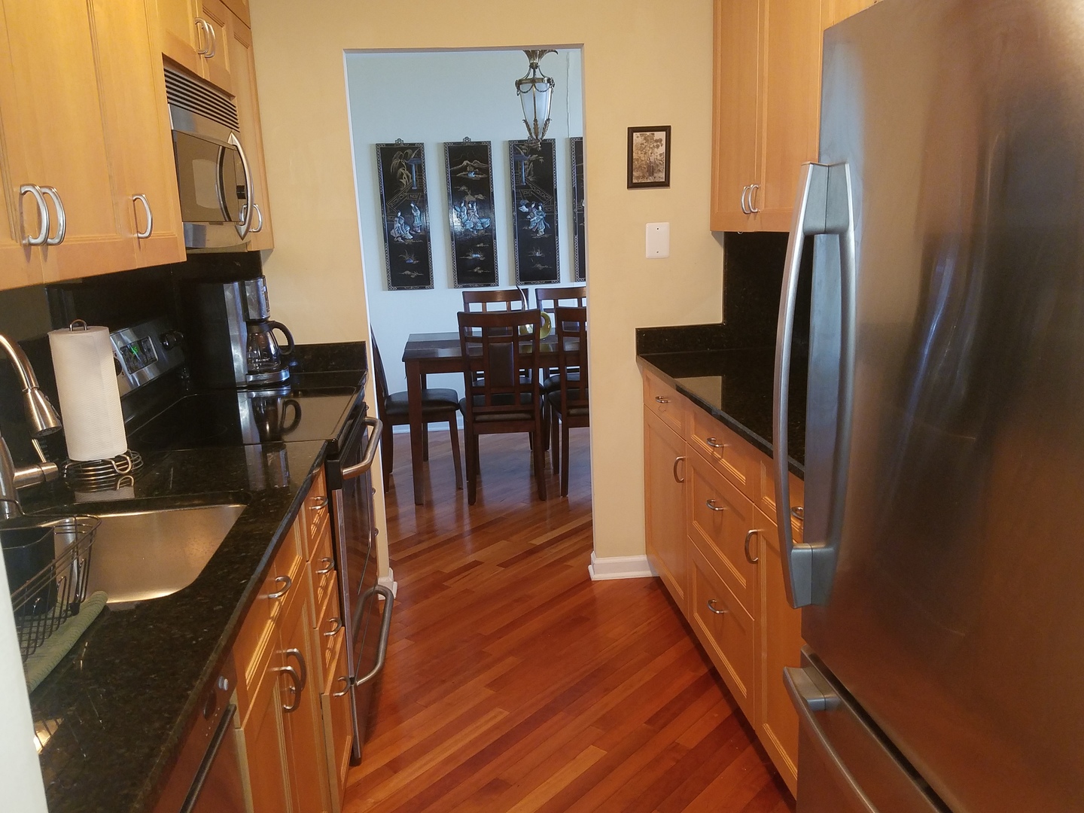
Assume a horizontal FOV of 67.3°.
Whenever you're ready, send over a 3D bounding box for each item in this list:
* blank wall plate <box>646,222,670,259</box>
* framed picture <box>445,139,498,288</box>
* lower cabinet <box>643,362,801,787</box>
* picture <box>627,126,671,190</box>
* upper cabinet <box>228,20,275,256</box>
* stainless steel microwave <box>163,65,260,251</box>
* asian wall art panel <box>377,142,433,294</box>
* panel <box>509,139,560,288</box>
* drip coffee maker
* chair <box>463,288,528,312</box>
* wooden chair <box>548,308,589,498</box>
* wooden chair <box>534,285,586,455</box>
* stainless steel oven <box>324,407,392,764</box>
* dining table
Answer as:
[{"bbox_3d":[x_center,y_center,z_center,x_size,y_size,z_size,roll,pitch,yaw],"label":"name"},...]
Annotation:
[{"bbox_3d":[0.430,-0.612,3.006,0.083,0.125,0.008,-4,13,-6],"label":"blank wall plate"},{"bbox_3d":[-0.464,-1.277,5.437,0.305,0.950,0.022,-4,13,-6],"label":"framed picture"},{"bbox_3d":[0.802,0.422,2.386,0.600,0.866,1.740,-4,13,-6],"label":"lower cabinet"},{"bbox_3d":[0.402,-0.923,3.019,0.165,0.223,0.018,-3,13,-6],"label":"picture"},{"bbox_3d":[-1.131,-0.885,2.690,0.343,0.734,0.318,-3,13,-6],"label":"upper cabinet"},{"bbox_3d":[-1.053,-0.646,2.238,0.384,0.429,0.722,-3,13,-6],"label":"stainless steel microwave"},{"bbox_3d":[-0.898,-1.252,5.390,0.305,0.950,0.022,-4,13,-6],"label":"asian wall art panel"},{"bbox_3d":[-0.037,-1.307,5.501,0.310,0.958,0.020,-3,13,-6],"label":"panel"},{"bbox_3d":[-1.052,-0.271,2.905,0.338,0.373,0.172,-3,13,-6],"label":"drip coffee maker"},{"bbox_3d":[-0.240,-0.164,4.904,0.450,0.995,0.500,-4,13,-6],"label":"chair"},{"bbox_3d":[0.263,-0.062,4.359,0.450,0.995,0.500,-4,13,-6],"label":"wooden chair"},{"bbox_3d":[0.205,-0.193,4.952,0.450,0.995,0.500,-4,13,-6],"label":"wooden chair"},{"bbox_3d":[-0.849,0.473,2.542,0.687,0.923,0.747,-3,13,-6],"label":"stainless steel oven"},{"bbox_3d":[0.003,0.004,4.669,1.490,0.782,0.880,-3,13,-6],"label":"dining table"}]

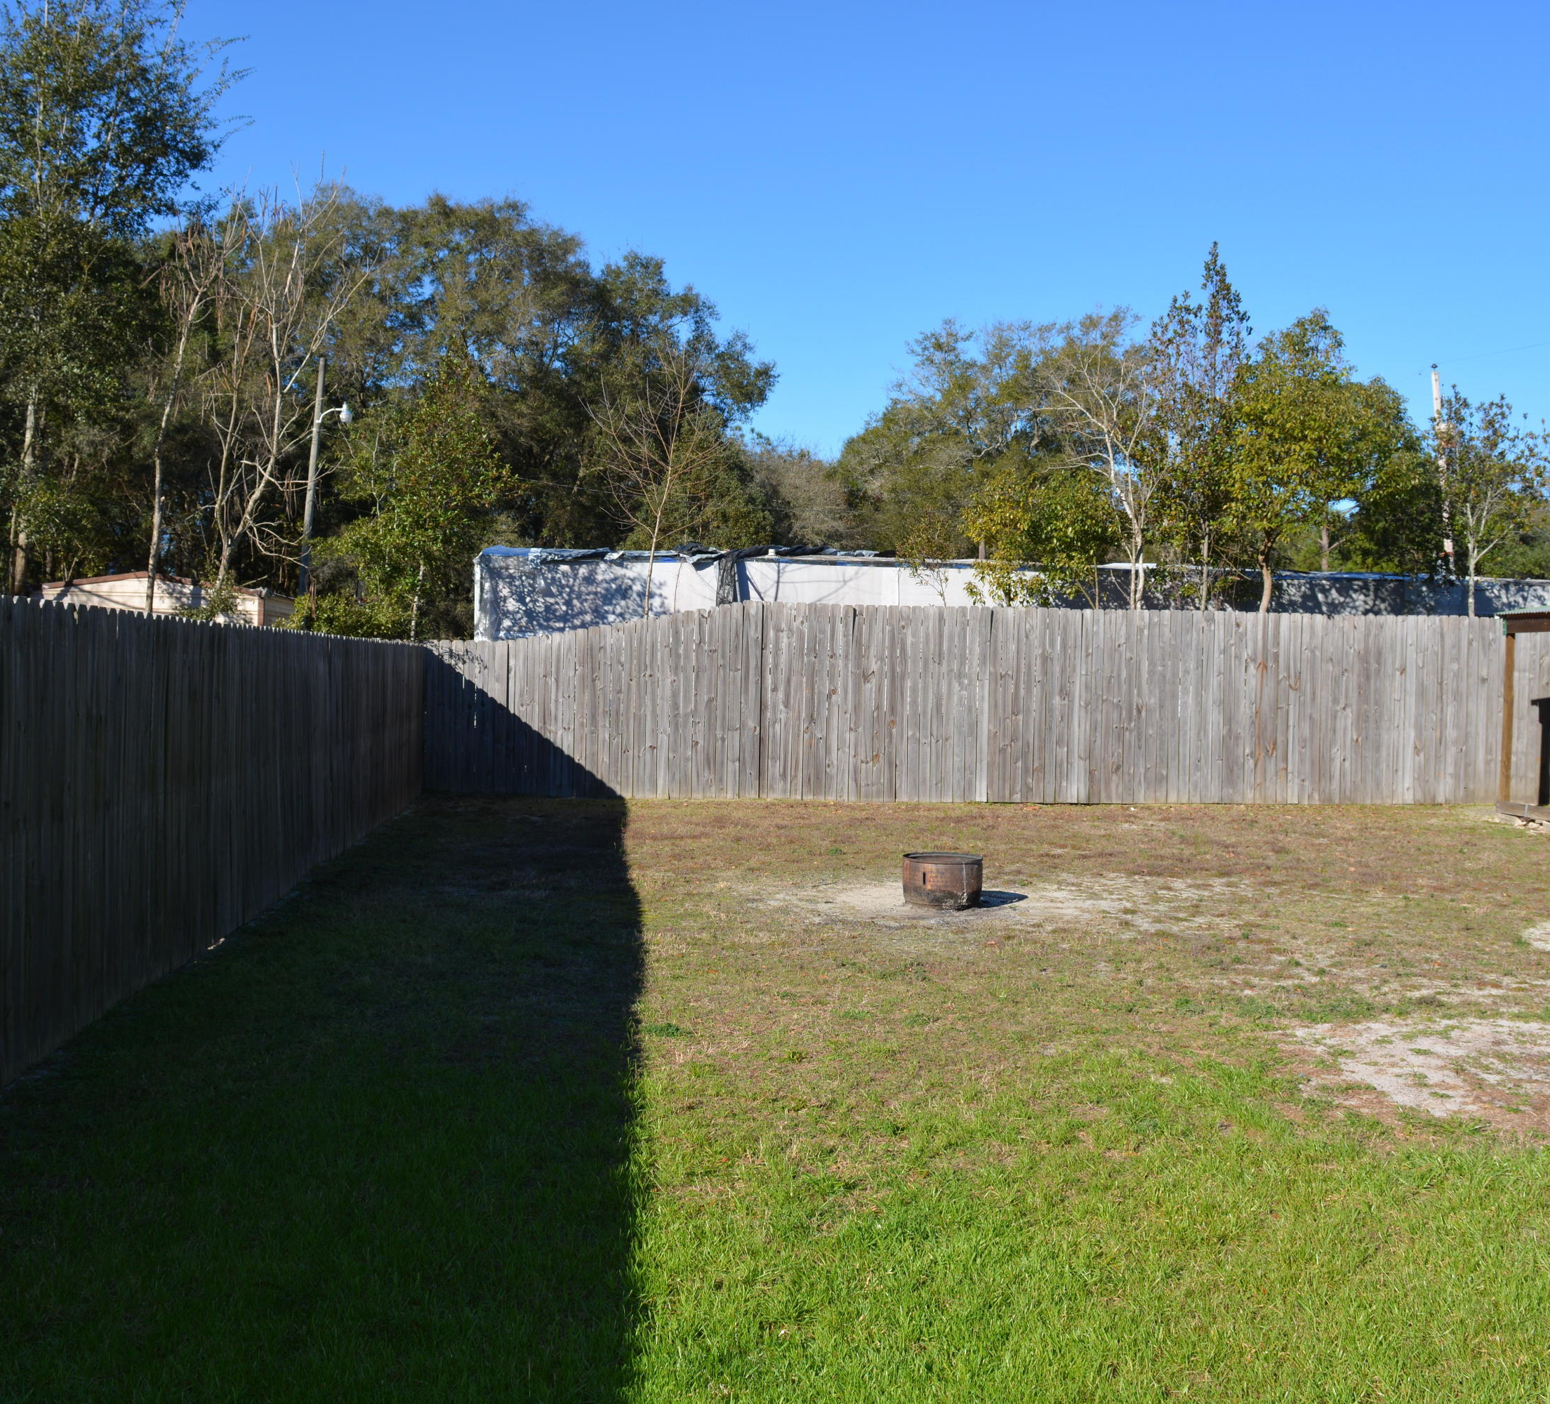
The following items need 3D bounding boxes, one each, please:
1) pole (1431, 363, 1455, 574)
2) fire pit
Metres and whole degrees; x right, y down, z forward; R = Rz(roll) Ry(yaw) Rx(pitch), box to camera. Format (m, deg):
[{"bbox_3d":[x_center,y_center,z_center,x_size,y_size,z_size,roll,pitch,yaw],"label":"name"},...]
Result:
[{"bbox_3d":[17.714,-3.903,41.395,0.280,9.840,0.280,-5,1,0],"label":"pole"},{"bbox_3d":[1.159,1.225,10.850,0.545,0.320,0.545,1,1,0],"label":"fire pit"}]

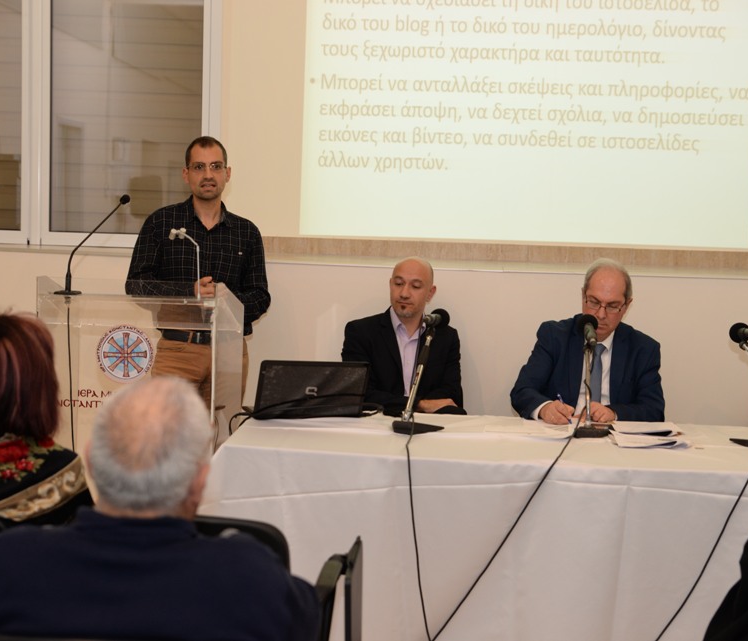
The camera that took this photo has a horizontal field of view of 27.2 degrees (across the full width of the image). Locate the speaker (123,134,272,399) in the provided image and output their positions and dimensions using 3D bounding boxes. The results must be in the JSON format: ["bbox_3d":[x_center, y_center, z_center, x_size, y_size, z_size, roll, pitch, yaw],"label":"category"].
[{"bbox_3d":[-0.637,0.176,5.650,0.530,1.701,0.380,2,6,2],"label":"speaker"}]

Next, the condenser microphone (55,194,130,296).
[{"bbox_3d":[-0.964,-0.264,5.300,0.100,0.334,0.290,8,9,44],"label":"condenser microphone"}]

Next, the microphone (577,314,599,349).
[{"bbox_3d":[0.730,0.032,5.230,0.066,0.066,0.140,1,38,-8],"label":"microphone"}]

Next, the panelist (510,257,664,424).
[{"bbox_3d":[0.765,0.433,5.470,0.550,1.317,0.770,3,6,9],"label":"panelist"}]

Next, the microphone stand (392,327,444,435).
[{"bbox_3d":[0.150,0.195,5.150,0.100,0.345,0.180,6,8,37],"label":"microphone stand"}]

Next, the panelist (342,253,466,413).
[{"bbox_3d":[0.107,0.411,5.630,0.490,1.284,0.750,2,6,3],"label":"panelist"}]

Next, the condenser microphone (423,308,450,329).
[{"bbox_3d":[0.212,-0.007,5.220,0.066,0.066,0.140,6,5,32],"label":"condenser microphone"}]

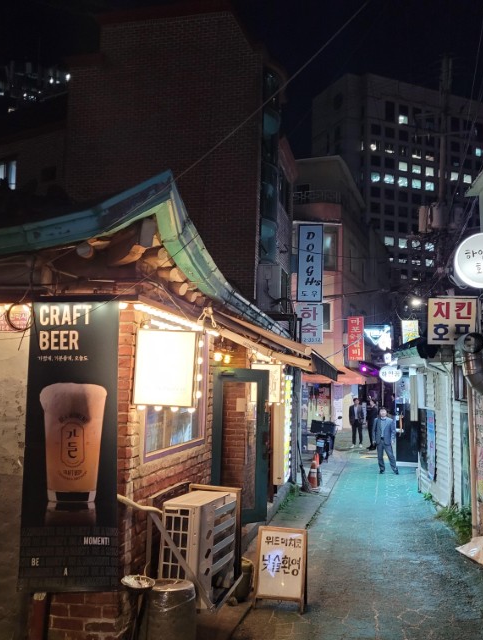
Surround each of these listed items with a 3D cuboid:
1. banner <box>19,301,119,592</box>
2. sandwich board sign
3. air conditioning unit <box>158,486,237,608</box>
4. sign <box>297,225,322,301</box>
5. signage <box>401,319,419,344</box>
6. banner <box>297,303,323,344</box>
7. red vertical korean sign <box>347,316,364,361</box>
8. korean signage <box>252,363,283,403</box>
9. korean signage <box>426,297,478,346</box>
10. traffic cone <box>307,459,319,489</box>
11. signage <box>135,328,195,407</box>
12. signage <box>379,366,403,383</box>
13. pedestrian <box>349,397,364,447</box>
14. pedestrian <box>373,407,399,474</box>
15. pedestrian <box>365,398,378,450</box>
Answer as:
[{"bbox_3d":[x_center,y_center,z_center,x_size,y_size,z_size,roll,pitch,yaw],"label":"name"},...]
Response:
[{"bbox_3d":[-1.019,0.744,3.830,0.550,1.670,0.030,1,-6,8],"label":"banner"},{"bbox_3d":[0.329,2.077,5.400,0.410,0.670,0.280,0,-7,11],"label":"sandwich board sign"},{"bbox_3d":[-0.291,1.555,4.500,0.270,0.640,0.750,-1,-7,20],"label":"air conditioning unit"},{"bbox_3d":[1.652,-1.354,15.300,0.580,1.850,0.170,1,-7,9],"label":"sign"},{"bbox_3d":[3.956,0.304,15.000,0.410,0.620,0.130,0,-7,10],"label":"signage"},{"bbox_3d":[1.464,0.074,13.500,0.530,0.900,0.150,0,-6,12],"label":"banner"},{"bbox_3d":[3.914,0.635,22.000,0.500,1.520,0.170,0,-6,12],"label":"red vertical korean sign"},{"bbox_3d":[0.366,0.899,9.100,0.440,0.560,0.160,0,-7,11],"label":"korean signage"},{"bbox_3d":[2.763,0.017,8.400,0.640,0.600,0.160,1,-7,7],"label":"korean signage"},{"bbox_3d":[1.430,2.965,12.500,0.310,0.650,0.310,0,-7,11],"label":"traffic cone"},{"bbox_3d":[-0.478,0.299,4.030,0.370,0.470,0.100,1,-6,7],"label":"signage"},{"bbox_3d":[3.628,1.318,15.500,0.570,0.400,0.140,1,-6,9],"label":"signage"},{"bbox_3d":[4.020,3.627,22.500,0.520,1.730,0.340,1,-7,9],"label":"pedestrian"},{"bbox_3d":[3.653,3.059,16.200,0.620,1.690,0.380,1,-7,9],"label":"pedestrian"},{"bbox_3d":[4.504,3.627,22.200,0.420,1.730,0.500,4,-7,-17],"label":"pedestrian"}]

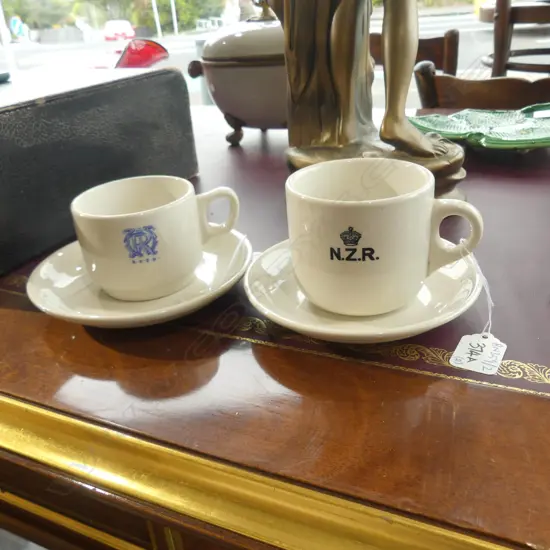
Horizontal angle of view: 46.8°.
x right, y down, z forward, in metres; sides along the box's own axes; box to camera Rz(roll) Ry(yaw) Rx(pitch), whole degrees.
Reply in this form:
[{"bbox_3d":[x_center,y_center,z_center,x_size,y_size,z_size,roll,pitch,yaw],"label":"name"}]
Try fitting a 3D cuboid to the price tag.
[{"bbox_3d":[0.113,0.041,0.350,0.024,0.002,0.037,9,31,27],"label":"price tag"}]

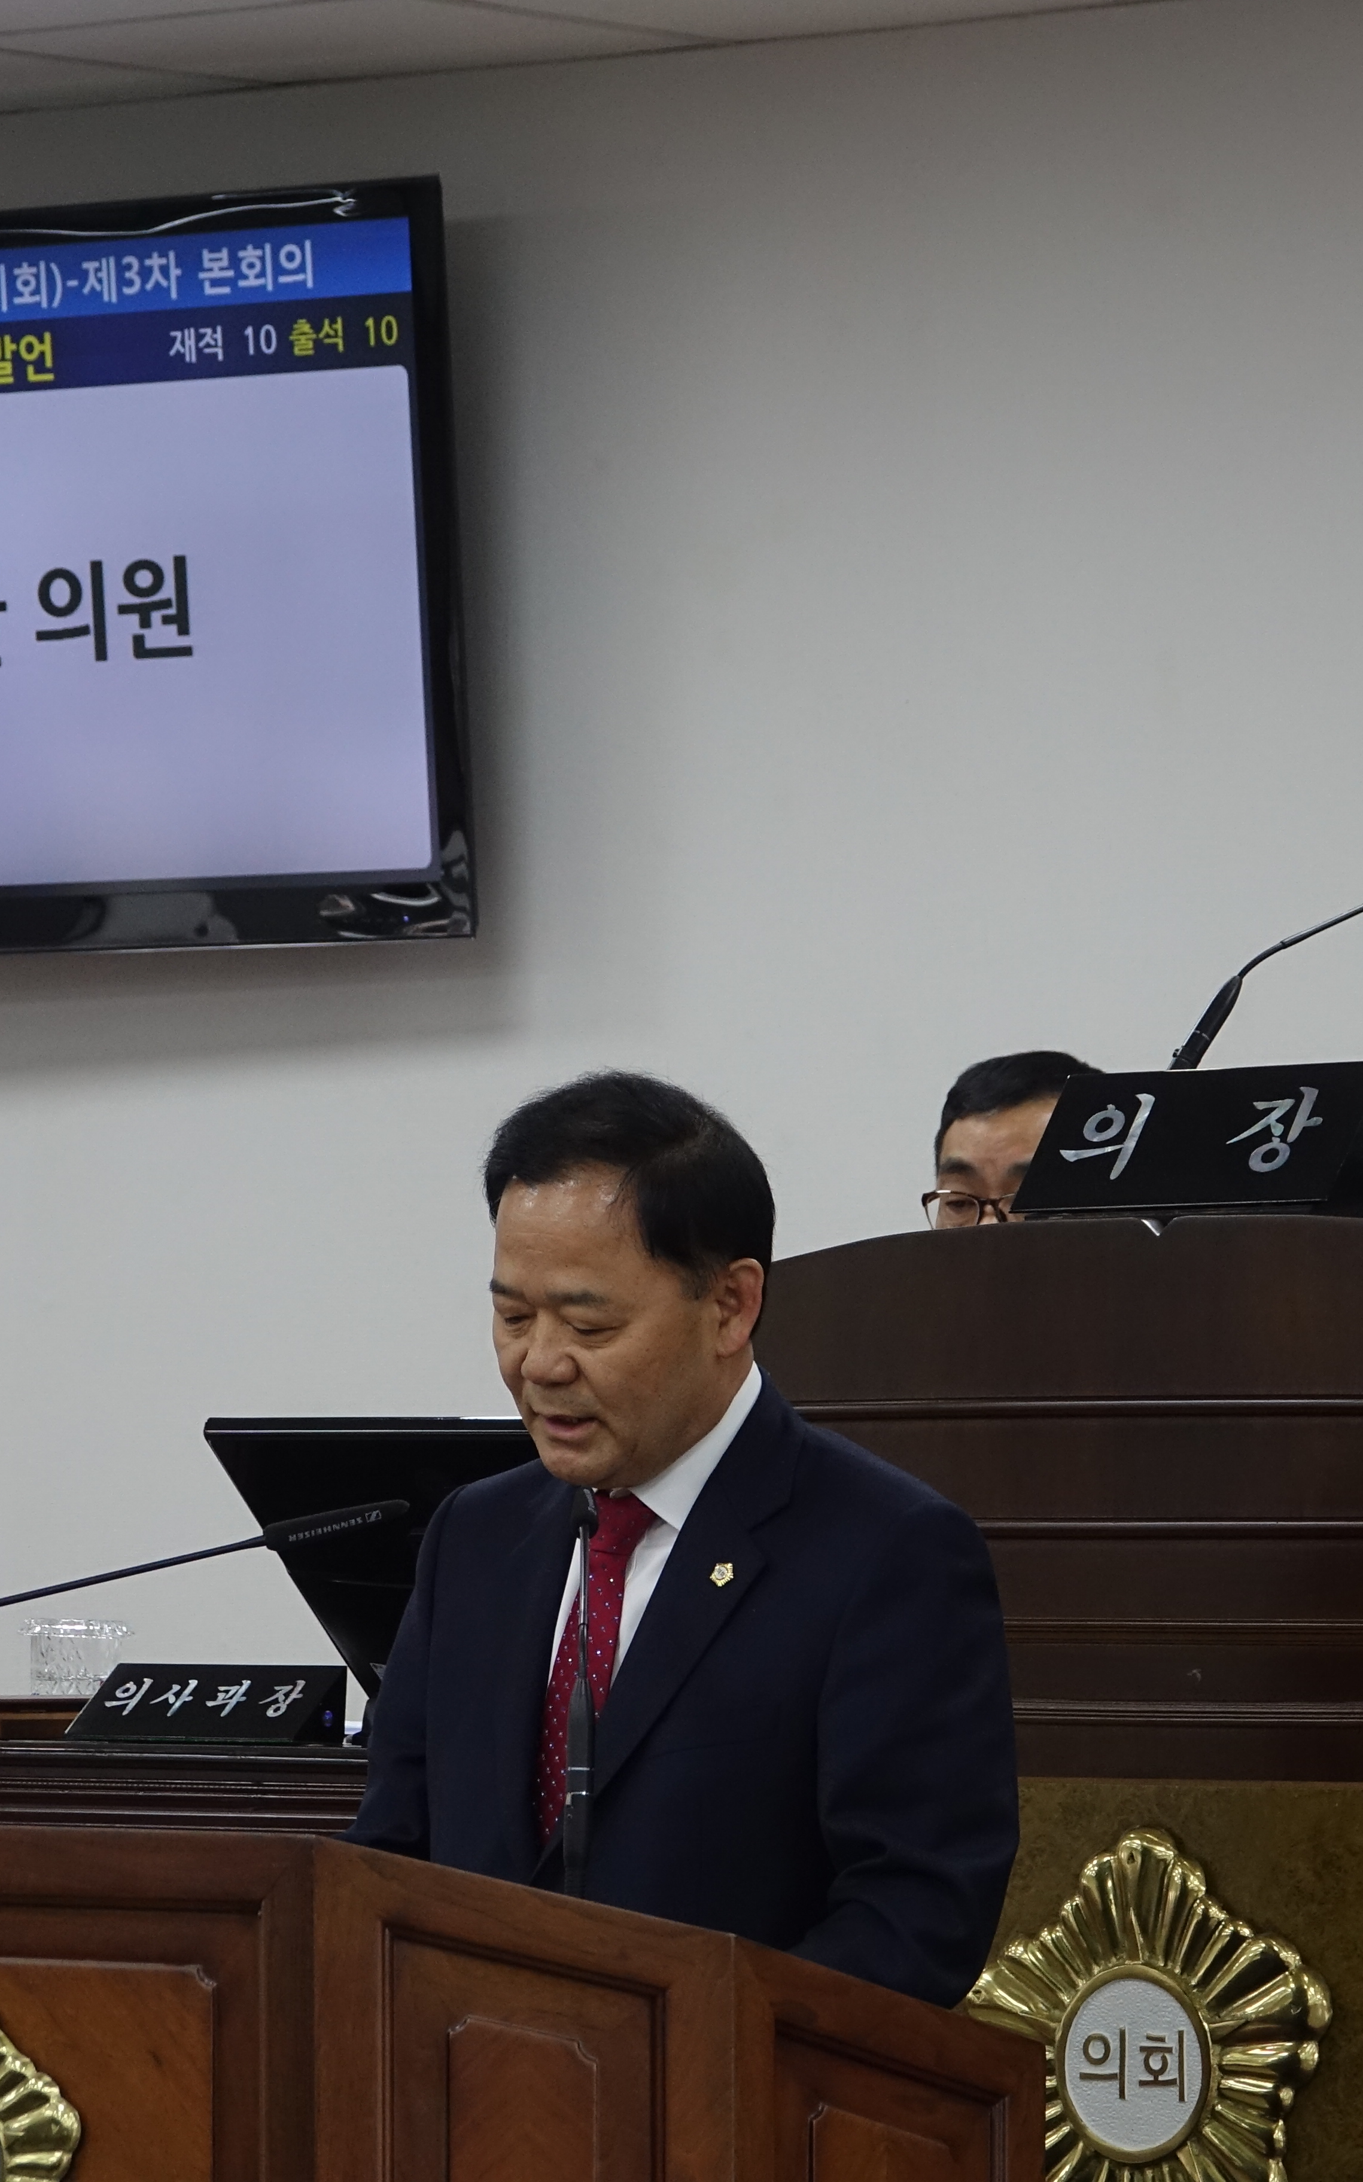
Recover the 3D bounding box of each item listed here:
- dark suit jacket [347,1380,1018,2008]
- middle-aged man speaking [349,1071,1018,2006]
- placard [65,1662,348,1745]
[{"bbox_3d":[-0.002,0.569,7.092,0.520,0.770,0.350,-1,-2,38],"label":"dark suit jacket"},{"bbox_3d":[0.000,0.820,7.087,0.520,1.668,0.370,-1,-2,38],"label":"middle-aged man speaking"},{"bbox_3d":[-0.346,0.448,8.181,0.217,0.055,0.062,-1,-2,38],"label":"placard"}]

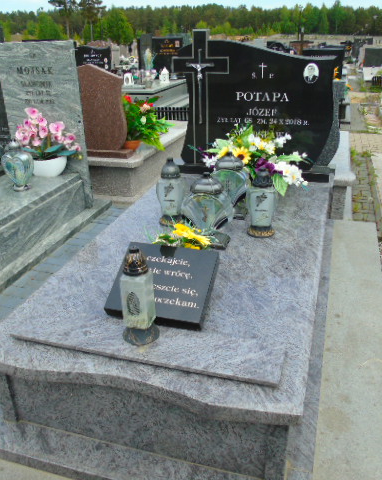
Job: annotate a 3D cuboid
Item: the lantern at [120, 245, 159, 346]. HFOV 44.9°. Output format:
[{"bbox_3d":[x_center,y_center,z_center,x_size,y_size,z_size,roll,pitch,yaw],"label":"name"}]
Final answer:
[{"bbox_3d":[-0.177,0.175,1.533,0.126,0.344,0.126,6,27,16],"label":"lantern"}]

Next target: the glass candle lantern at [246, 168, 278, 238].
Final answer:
[{"bbox_3d":[0.371,-0.200,2.378,0.145,0.345,0.140,3,25,11],"label":"glass candle lantern"}]

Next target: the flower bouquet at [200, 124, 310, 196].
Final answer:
[{"bbox_3d":[0.383,-0.481,2.802,0.630,0.410,0.340,6,27,16],"label":"flower bouquet"}]

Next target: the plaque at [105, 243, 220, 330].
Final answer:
[{"bbox_3d":[-0.101,0.165,1.730,0.360,0.050,0.300,6,54,16],"label":"plaque"}]

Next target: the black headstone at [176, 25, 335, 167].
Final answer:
[{"bbox_3d":[0.454,-0.970,3.230,1.150,0.920,0.140,6,26,16],"label":"black headstone"}]

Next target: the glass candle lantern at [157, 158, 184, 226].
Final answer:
[{"bbox_3d":[-0.104,-0.262,2.445,0.150,0.352,0.150,2,26,7],"label":"glass candle lantern"}]

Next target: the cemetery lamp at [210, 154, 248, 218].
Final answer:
[{"bbox_3d":[0.216,-0.312,2.604,0.215,0.365,0.120,6,26,16],"label":"cemetery lamp"}]

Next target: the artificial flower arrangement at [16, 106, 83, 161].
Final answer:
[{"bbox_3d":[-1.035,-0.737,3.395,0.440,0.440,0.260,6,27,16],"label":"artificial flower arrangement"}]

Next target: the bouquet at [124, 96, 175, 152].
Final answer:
[{"bbox_3d":[-0.393,-1.032,4.128,0.410,0.480,0.360,6,26,16],"label":"bouquet"}]

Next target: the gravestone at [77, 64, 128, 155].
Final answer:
[{"bbox_3d":[-0.841,-1.126,4.029,0.670,0.765,0.150,6,26,16],"label":"gravestone"}]

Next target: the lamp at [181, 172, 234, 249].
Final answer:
[{"bbox_3d":[0.077,-0.153,2.264,0.235,0.370,0.120,8,27,21],"label":"lamp"}]

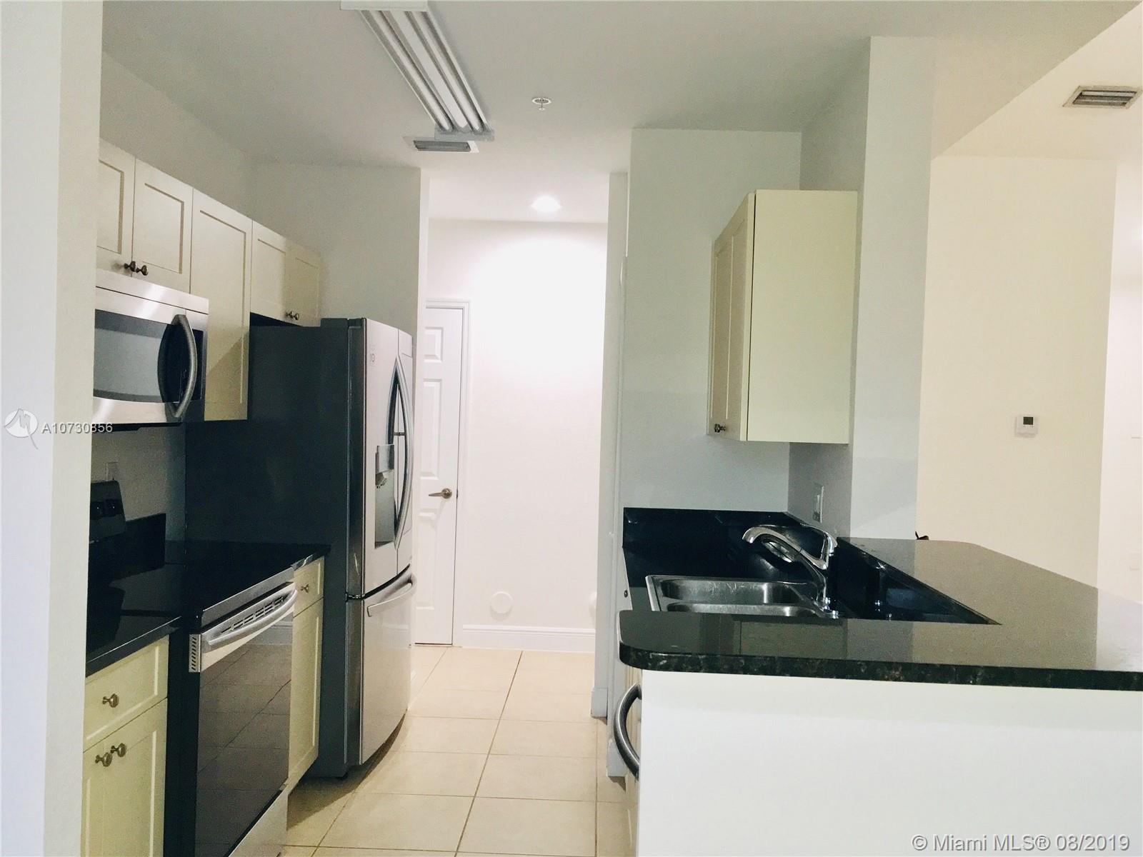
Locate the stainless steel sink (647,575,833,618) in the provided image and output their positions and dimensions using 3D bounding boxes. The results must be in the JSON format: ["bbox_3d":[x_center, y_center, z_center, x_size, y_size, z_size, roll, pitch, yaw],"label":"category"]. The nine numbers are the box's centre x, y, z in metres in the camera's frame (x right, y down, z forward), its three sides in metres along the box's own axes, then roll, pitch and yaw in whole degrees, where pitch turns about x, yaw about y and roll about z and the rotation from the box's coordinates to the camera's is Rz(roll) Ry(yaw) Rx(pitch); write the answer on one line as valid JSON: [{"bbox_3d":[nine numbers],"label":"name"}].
[{"bbox_3d":[0.513,0.593,2.724,0.558,0.200,0.830,2,1,2],"label":"stainless steel sink"}]

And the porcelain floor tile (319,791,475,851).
[{"bbox_3d":[-0.592,1.377,3.357,0.446,0.010,0.439,2,1,2],"label":"porcelain floor tile"}]

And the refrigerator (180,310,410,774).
[{"bbox_3d":[-1.090,0.452,4.124,0.800,1.772,0.905,2,1,2],"label":"refrigerator"}]

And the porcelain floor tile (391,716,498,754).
[{"bbox_3d":[-0.568,1.368,4.264,0.451,0.010,0.451,2,1,2],"label":"porcelain floor tile"}]

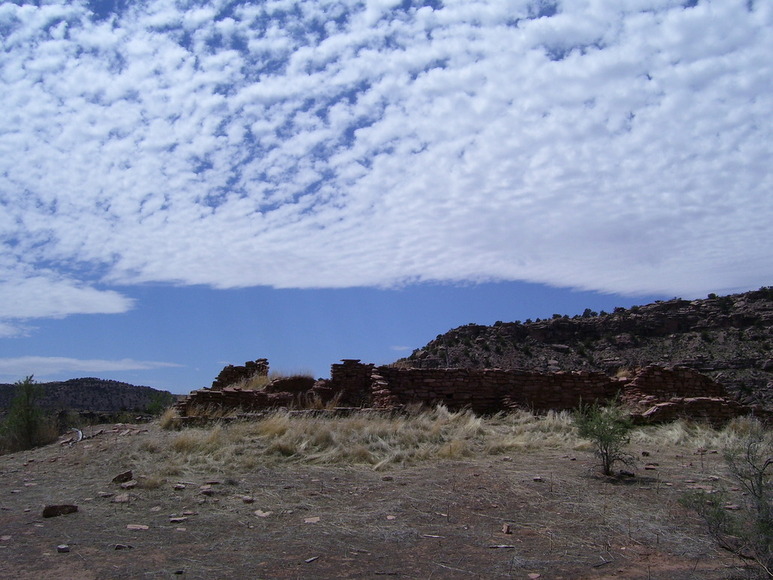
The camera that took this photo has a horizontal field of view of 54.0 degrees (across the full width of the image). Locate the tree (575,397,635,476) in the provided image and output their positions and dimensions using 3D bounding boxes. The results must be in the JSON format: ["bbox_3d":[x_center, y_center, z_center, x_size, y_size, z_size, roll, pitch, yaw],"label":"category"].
[{"bbox_3d":[3.588,2.428,12.500,1.000,1.270,0.950,0,-8,0],"label":"tree"}]

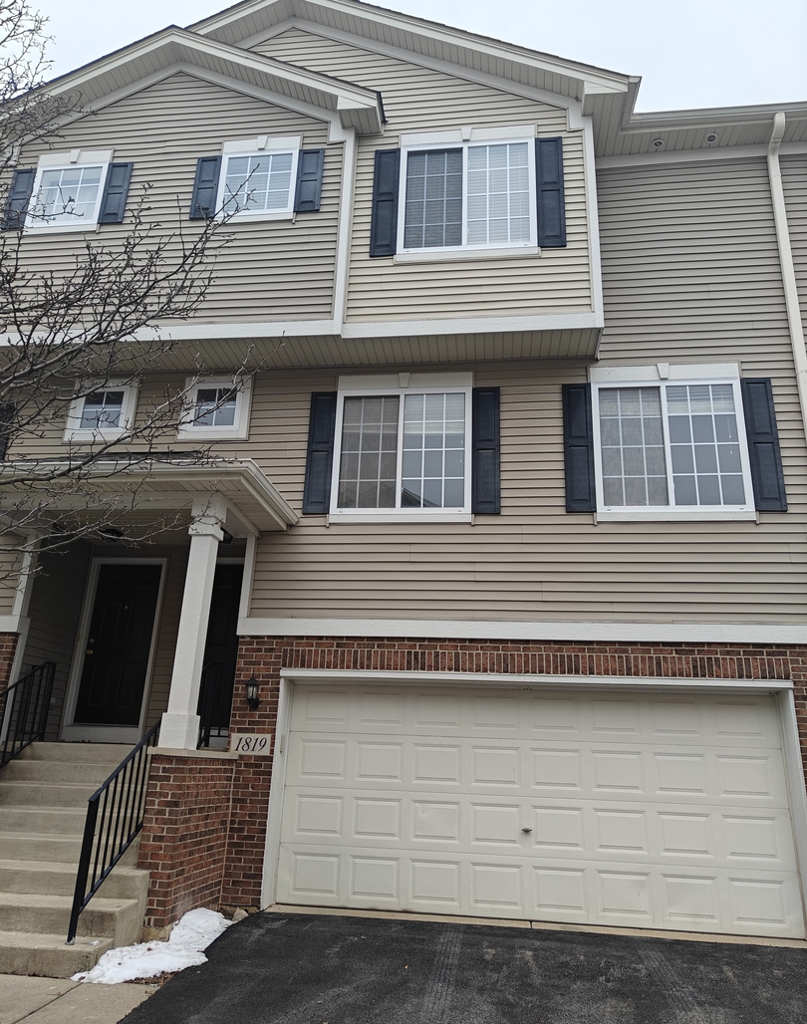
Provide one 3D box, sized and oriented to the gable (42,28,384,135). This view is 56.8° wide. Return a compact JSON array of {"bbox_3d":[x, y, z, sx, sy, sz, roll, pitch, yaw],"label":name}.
[{"bbox_3d":[-2.822,-5.336,9.414,5.200,1.620,0.600,0,-18,8],"label":"gable"}]

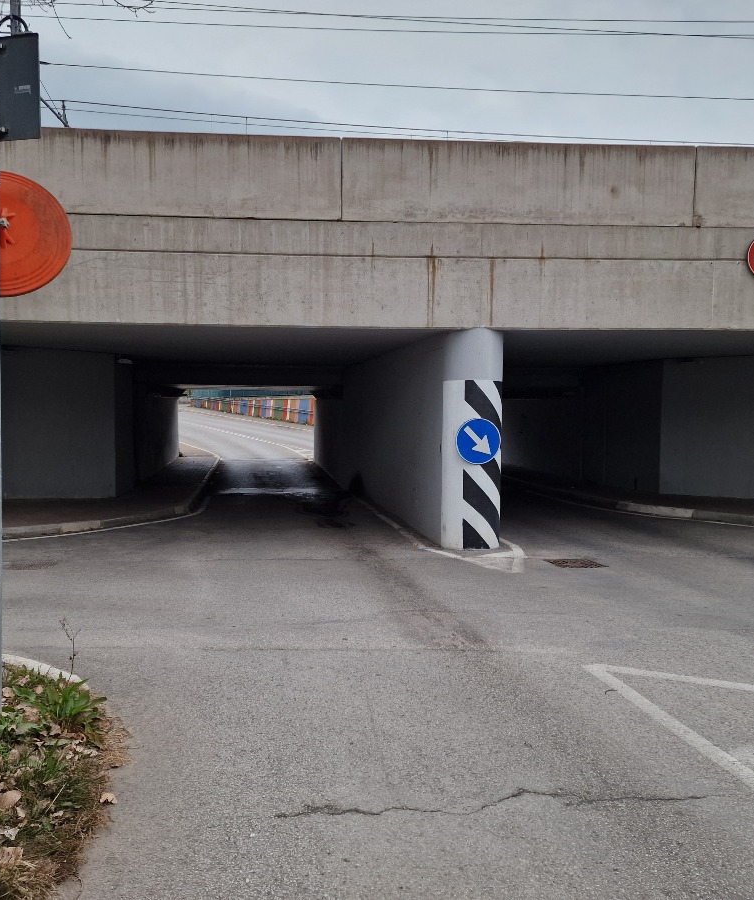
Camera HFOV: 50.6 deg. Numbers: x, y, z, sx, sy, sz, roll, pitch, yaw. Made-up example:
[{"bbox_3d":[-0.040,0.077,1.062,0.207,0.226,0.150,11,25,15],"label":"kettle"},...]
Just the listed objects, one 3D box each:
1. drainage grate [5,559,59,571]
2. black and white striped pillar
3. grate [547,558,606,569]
[{"bbox_3d":[-3.826,1.297,8.797,0.480,0.040,0.480,0,3,-5],"label":"drainage grate"},{"bbox_3d":[1.218,0.174,10.675,0.780,2.220,0.600,0,3,-10],"label":"black and white striped pillar"},{"bbox_3d":[2.294,1.339,9.225,0.520,0.040,0.480,0,3,-9],"label":"grate"}]

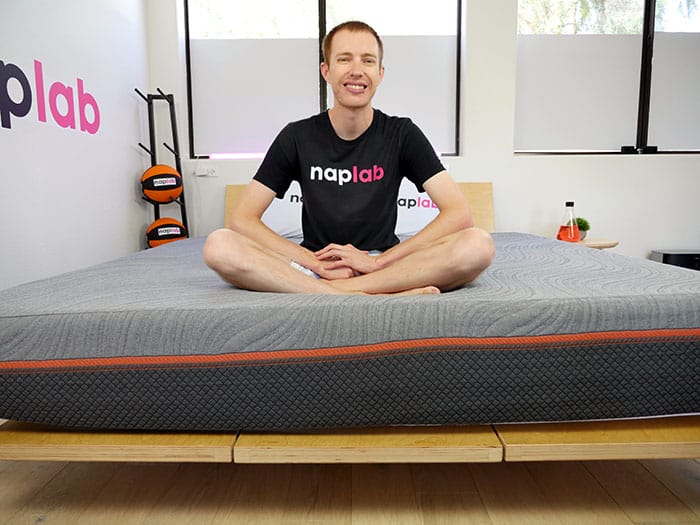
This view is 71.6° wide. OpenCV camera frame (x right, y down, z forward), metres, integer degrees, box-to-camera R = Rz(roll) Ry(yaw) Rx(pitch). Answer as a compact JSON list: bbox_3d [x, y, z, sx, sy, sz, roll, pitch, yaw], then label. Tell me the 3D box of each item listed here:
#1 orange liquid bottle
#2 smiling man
[{"bbox_3d":[1.241,-0.230,2.750,0.134,0.226,0.134,0,7,0],"label":"orange liquid bottle"},{"bbox_3d":[0.000,-0.322,1.450,0.780,0.780,0.550,0,7,1],"label":"smiling man"}]

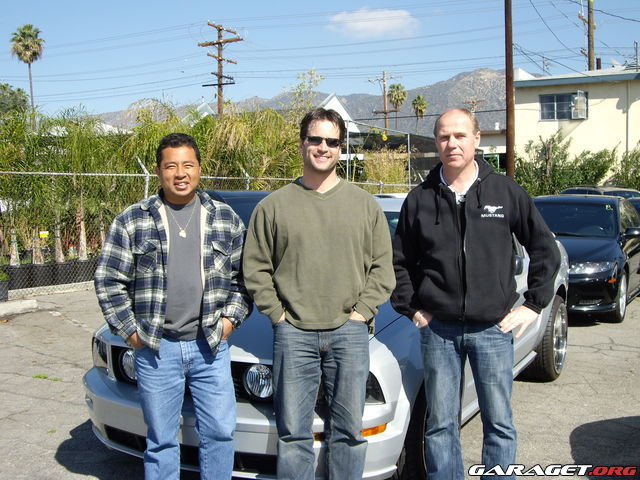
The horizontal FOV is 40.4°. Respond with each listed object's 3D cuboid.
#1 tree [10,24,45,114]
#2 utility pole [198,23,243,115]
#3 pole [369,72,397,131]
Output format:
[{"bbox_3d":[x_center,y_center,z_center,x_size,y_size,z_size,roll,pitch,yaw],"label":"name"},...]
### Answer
[{"bbox_3d":[-26.840,-11.230,80.000,3.200,17.200,3.200,0,1,0],"label":"tree"},{"bbox_3d":[-5.580,-6.650,49.000,2.950,11.100,2.900,1,1,26],"label":"utility pole"},{"bbox_3d":[5.470,-8.080,72.000,2.900,11.800,0.500,1,1,26],"label":"pole"}]

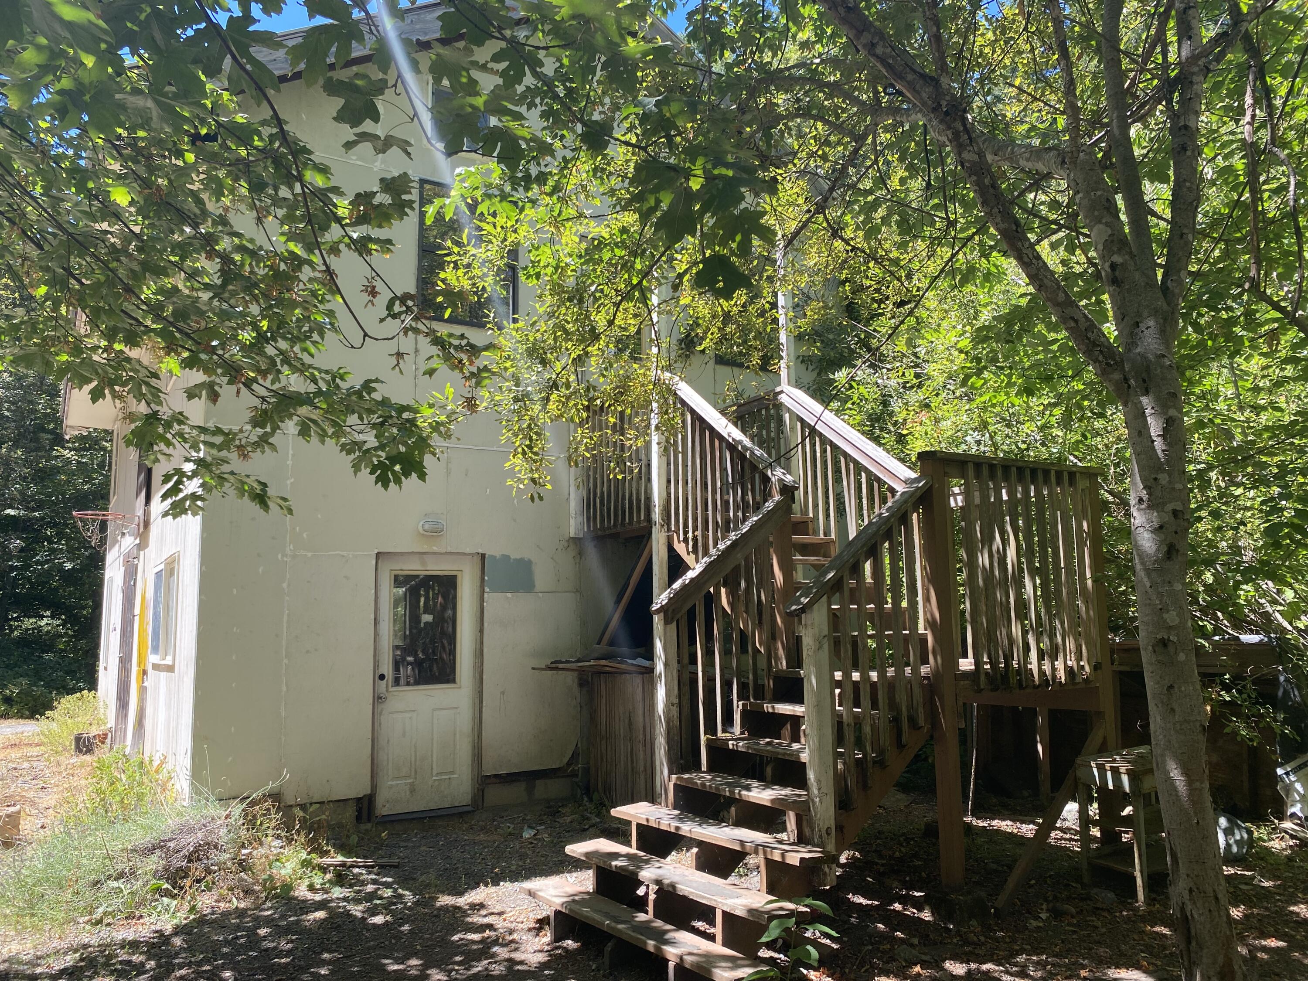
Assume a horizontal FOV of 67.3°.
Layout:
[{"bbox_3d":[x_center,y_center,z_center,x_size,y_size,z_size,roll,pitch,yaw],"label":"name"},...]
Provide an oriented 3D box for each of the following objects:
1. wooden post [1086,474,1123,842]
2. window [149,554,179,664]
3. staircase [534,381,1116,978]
[{"bbox_3d":[2.783,1.019,6.124,0.095,2.257,0.095,4,-9,-35],"label":"wooden post"},{"bbox_3d":[-4.372,1.081,8.764,0.100,0.904,1.588,4,-8,-33],"label":"window"},{"bbox_3d":[0.742,0.748,6.242,3.352,3.418,2.812,4,-9,-35],"label":"staircase"}]

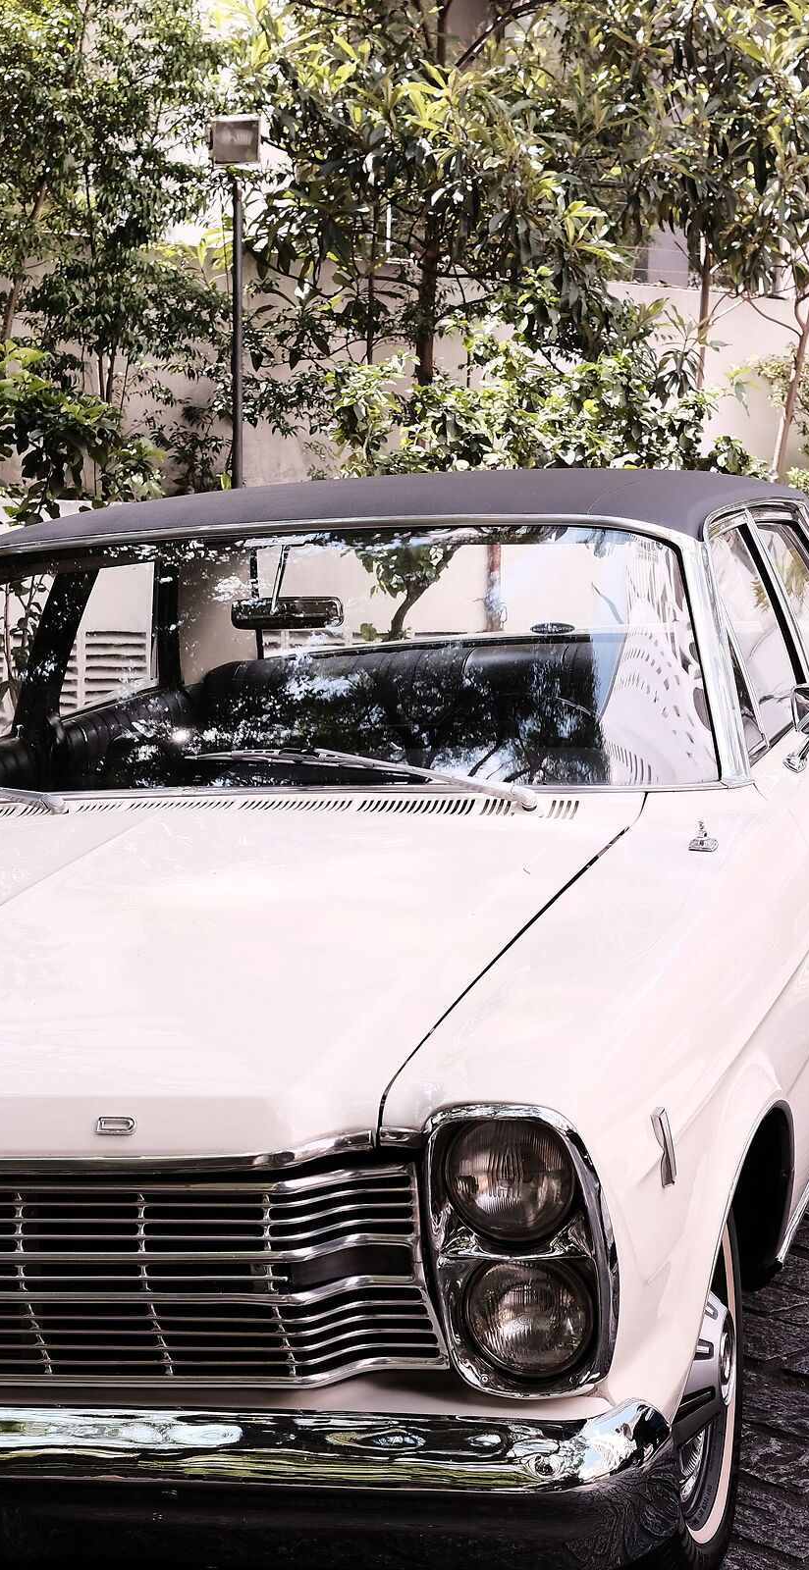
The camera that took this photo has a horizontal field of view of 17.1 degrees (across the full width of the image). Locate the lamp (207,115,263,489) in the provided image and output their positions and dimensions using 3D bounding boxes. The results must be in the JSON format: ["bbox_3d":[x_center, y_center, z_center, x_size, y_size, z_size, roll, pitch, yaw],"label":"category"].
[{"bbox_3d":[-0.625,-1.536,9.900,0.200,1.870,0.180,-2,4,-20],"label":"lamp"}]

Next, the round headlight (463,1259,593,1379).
[{"bbox_3d":[0.141,0.580,2.943,0.145,0.145,0.090,-2,7,16],"label":"round headlight"}]

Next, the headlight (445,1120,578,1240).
[{"bbox_3d":[0.121,0.421,2.888,0.145,0.145,0.090,-2,7,16],"label":"headlight"}]

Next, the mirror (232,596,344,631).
[{"bbox_3d":[-0.209,-0.311,4.813,0.220,0.058,0.040,0,5,28],"label":"mirror"}]

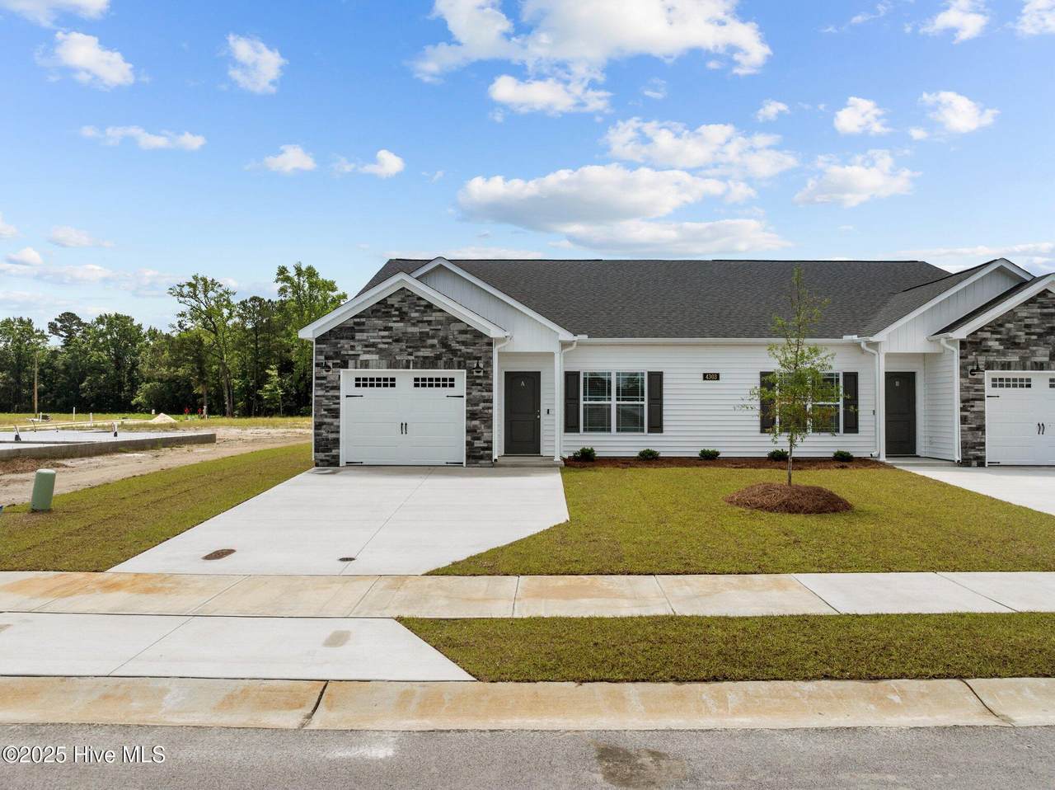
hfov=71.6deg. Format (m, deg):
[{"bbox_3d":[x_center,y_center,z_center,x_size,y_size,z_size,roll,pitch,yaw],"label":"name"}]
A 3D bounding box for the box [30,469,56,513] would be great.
[{"bbox_3d":[-7.664,1.516,11.580,0.270,0.640,0.270,6,-5,0],"label":"box"}]

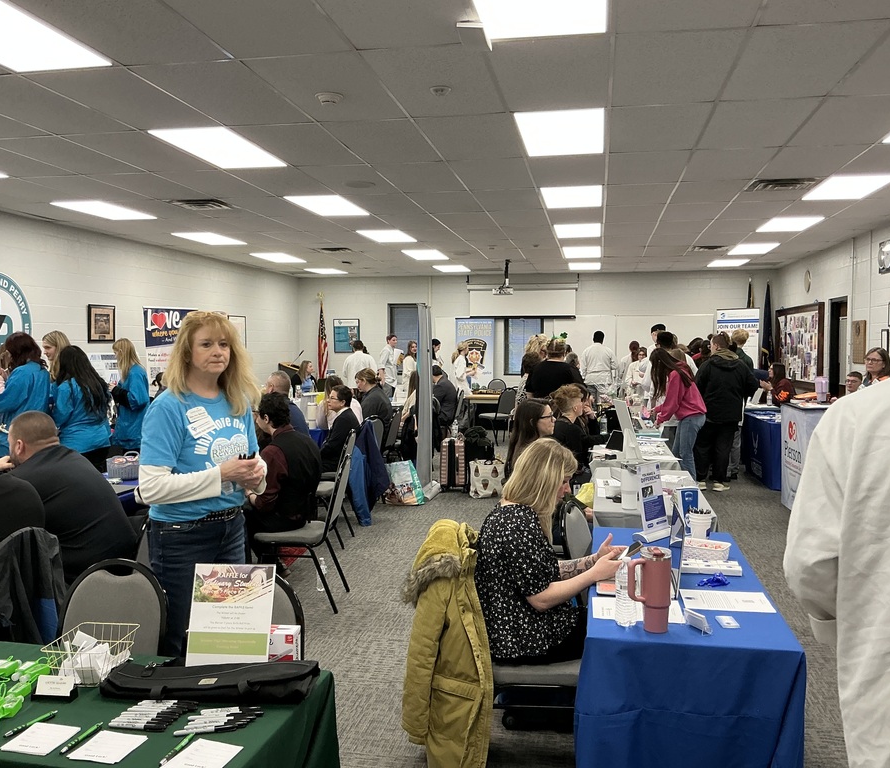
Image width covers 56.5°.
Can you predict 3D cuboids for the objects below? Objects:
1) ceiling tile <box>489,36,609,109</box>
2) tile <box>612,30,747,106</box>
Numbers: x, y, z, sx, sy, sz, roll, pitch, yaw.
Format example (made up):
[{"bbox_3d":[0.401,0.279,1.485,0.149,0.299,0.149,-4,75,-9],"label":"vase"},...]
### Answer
[{"bbox_3d":[0.579,-1.648,4.456,0.610,0.020,1.210,1,3,11],"label":"ceiling tile"},{"bbox_3d":[1.190,-1.646,4.354,0.610,0.025,1.200,1,3,11],"label":"tile"}]

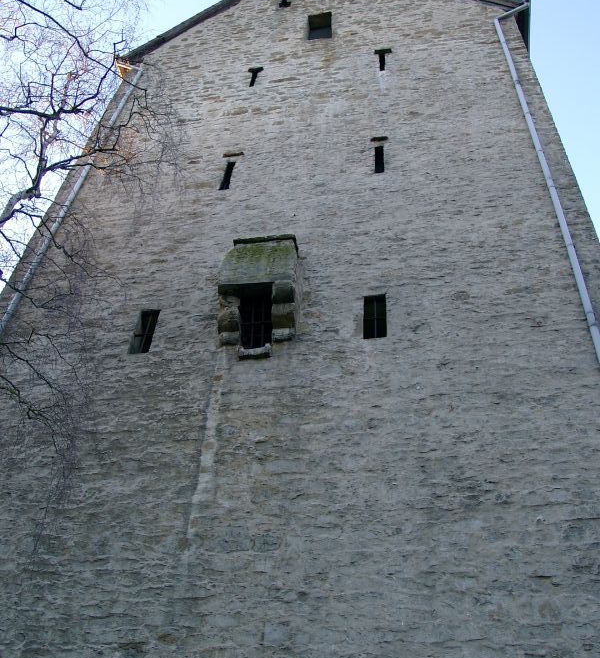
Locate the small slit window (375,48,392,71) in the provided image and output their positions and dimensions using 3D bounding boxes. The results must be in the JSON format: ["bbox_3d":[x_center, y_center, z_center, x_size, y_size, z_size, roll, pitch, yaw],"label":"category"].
[{"bbox_3d":[2.011,-6.339,18.803,0.431,1.290,0.220,-4,-49,9],"label":"small slit window"}]

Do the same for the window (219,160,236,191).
[{"bbox_3d":[-1.415,-2.975,15.760,0.200,1.059,0.220,-4,-49,9],"label":"window"}]

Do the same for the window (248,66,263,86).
[{"bbox_3d":[-1.109,-6.044,19.203,0.370,1.093,0.220,-4,-49,9],"label":"window"}]

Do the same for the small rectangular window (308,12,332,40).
[{"bbox_3d":[0.559,-7.992,21.063,0.635,1.786,0.250,-4,-49,9],"label":"small rectangular window"}]

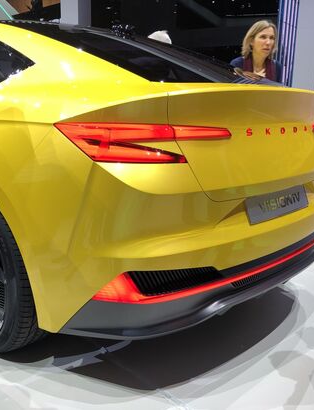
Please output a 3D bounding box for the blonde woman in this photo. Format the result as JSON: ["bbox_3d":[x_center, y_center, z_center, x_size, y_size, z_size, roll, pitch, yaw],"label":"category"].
[{"bbox_3d":[0.694,-0.467,3.325,0.480,1.720,0.320,1,12,-7],"label":"blonde woman"}]

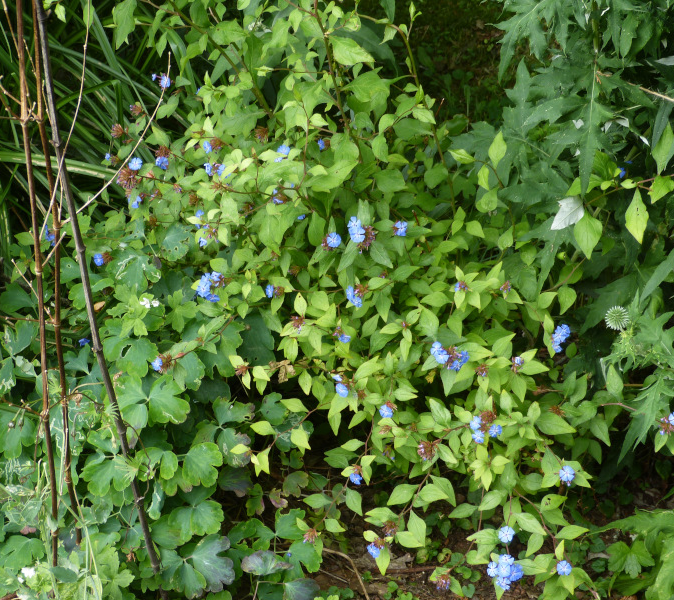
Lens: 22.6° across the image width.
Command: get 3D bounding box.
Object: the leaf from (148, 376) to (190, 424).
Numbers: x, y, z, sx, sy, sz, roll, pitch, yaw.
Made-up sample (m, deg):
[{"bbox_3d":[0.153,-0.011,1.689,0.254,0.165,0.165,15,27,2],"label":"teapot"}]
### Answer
[{"bbox_3d":[-0.220,0.131,2.200,0.055,0.045,0.040,0,25,0],"label":"leaf"}]

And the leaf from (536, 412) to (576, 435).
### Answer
[{"bbox_3d":[0.298,0.168,2.300,0.052,0.018,0.030,6,26,14],"label":"leaf"}]

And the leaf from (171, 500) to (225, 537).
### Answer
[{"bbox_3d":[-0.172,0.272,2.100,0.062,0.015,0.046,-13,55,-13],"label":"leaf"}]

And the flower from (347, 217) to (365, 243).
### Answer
[{"bbox_3d":[0.028,-0.100,2.400,0.026,0.032,0.019,6,26,14],"label":"flower"}]

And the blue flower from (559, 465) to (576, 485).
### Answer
[{"bbox_3d":[0.307,0.233,2.250,0.021,0.022,0.015,0,25,0],"label":"blue flower"}]

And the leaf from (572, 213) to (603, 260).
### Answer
[{"bbox_3d":[0.349,-0.090,2.350,0.039,0.059,0.024,0,25,0],"label":"leaf"}]

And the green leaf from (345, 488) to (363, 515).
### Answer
[{"bbox_3d":[0.022,0.254,2.130,0.021,0.008,0.036,-14,68,-12],"label":"green leaf"}]

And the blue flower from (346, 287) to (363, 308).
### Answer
[{"bbox_3d":[0.025,-0.004,2.380,0.024,0.025,0.018,9,26,18],"label":"blue flower"}]

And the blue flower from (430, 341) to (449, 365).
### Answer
[{"bbox_3d":[0.140,0.072,2.300,0.027,0.028,0.020,6,26,14],"label":"blue flower"}]

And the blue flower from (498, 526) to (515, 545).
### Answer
[{"bbox_3d":[0.209,0.290,2.080,0.020,0.010,0.020,0,66,0],"label":"blue flower"}]

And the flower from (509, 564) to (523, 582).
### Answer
[{"bbox_3d":[0.220,0.336,2.070,0.019,0.020,0.010,-21,-1,-32],"label":"flower"}]

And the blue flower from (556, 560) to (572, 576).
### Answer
[{"bbox_3d":[0.278,0.329,2.070,0.019,0.010,0.019,-2,70,-4],"label":"blue flower"}]

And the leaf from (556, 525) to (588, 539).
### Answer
[{"bbox_3d":[0.313,0.309,2.250,0.042,0.009,0.023,0,25,0],"label":"leaf"}]

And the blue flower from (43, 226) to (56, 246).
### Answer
[{"bbox_3d":[-0.439,-0.097,2.580,0.022,0.029,0.018,14,28,27],"label":"blue flower"}]

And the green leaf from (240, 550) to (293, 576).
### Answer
[{"bbox_3d":[-0.089,0.331,2.120,0.050,0.014,0.050,16,34,25],"label":"green leaf"}]

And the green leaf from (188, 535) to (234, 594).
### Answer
[{"bbox_3d":[-0.153,0.325,2.070,0.055,0.014,0.062,31,58,13],"label":"green leaf"}]

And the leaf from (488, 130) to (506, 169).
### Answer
[{"bbox_3d":[0.236,-0.223,2.500,0.026,0.051,0.020,0,25,0],"label":"leaf"}]

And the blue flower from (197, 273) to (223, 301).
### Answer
[{"bbox_3d":[-0.180,-0.019,2.400,0.034,0.033,0.024,6,26,14],"label":"blue flower"}]

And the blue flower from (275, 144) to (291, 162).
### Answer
[{"bbox_3d":[-0.081,-0.221,2.540,0.023,0.022,0.017,0,25,0],"label":"blue flower"}]

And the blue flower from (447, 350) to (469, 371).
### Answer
[{"bbox_3d":[0.168,0.084,2.330,0.028,0.022,0.018,-6,26,-14],"label":"blue flower"}]

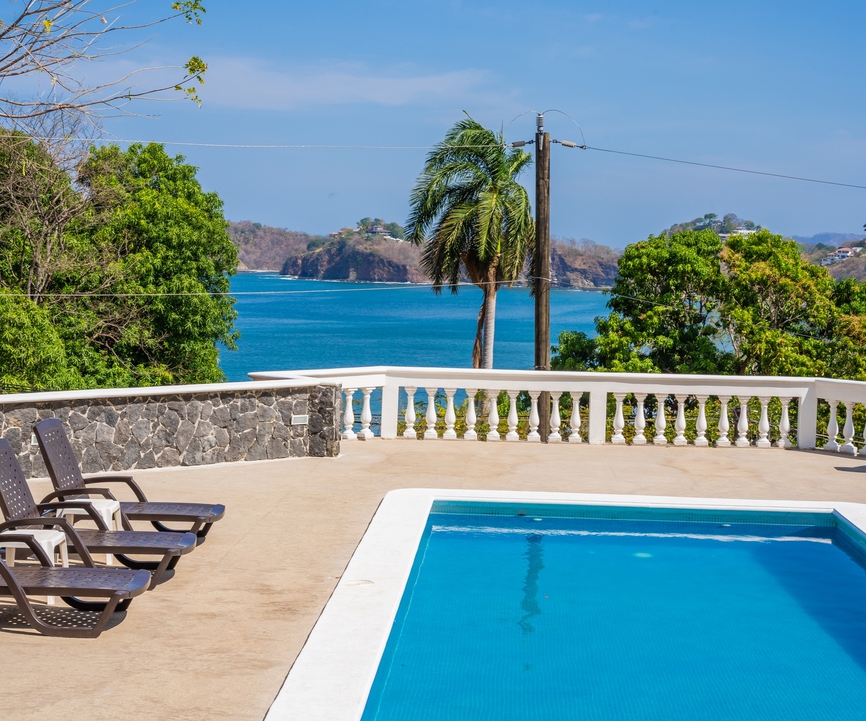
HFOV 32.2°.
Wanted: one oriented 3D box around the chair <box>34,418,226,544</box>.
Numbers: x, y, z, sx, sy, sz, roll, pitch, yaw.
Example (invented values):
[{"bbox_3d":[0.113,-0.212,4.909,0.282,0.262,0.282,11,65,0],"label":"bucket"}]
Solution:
[{"bbox_3d":[-2.503,1.004,12.362,1.641,0.985,0.706,2,4,6],"label":"chair"}]

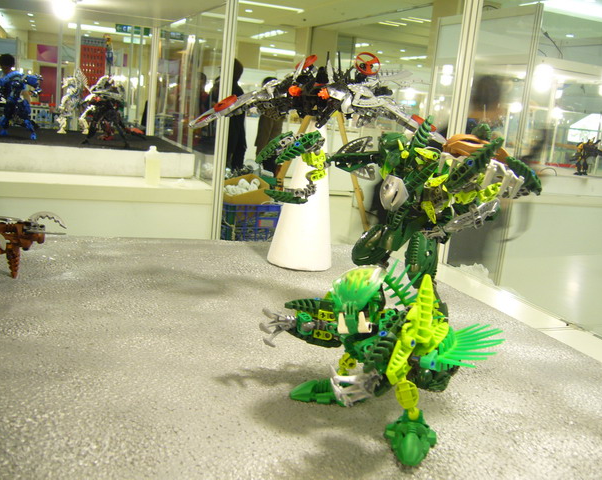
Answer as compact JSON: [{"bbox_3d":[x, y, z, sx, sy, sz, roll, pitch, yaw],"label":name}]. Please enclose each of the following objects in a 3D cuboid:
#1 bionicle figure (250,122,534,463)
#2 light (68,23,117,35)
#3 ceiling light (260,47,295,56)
[{"bbox_3d":[0.069,0.017,0.575,0.242,0.252,0.175,12,13,30],"label":"bionicle figure"},{"bbox_3d":[-4.810,-4.898,15.000,1.150,0.120,0.250,1,12,-23],"label":"light"},{"bbox_3d":[-0.581,-4.661,16.000,0.950,0.120,0.250,1,12,-23],"label":"ceiling light"}]

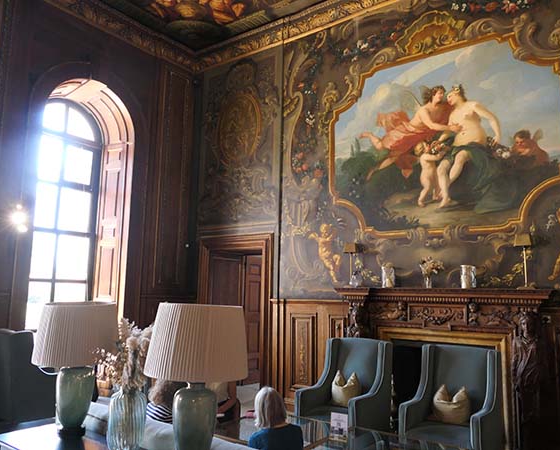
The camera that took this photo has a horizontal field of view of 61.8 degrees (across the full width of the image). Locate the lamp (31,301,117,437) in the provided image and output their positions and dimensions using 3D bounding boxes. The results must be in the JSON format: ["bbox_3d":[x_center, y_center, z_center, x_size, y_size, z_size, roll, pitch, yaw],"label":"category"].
[{"bbox_3d":[-1.171,0.823,2.703,0.460,0.740,0.460,-5,-10,36],"label":"lamp"}]

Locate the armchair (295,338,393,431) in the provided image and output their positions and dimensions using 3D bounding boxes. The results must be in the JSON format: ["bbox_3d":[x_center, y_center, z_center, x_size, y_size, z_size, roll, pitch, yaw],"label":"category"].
[{"bbox_3d":[0.644,1.751,4.633,0.620,1.115,0.851,-5,-10,36],"label":"armchair"}]

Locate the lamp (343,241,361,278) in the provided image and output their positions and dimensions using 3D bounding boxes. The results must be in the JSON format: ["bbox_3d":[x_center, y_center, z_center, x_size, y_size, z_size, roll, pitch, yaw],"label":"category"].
[{"bbox_3d":[0.885,0.501,5.840,0.170,0.540,0.170,-5,-10,36],"label":"lamp"}]

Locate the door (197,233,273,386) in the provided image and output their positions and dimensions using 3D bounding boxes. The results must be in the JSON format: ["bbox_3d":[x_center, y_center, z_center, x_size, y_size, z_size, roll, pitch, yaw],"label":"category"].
[{"bbox_3d":[-0.721,1.409,7.230,1.518,2.485,0.200,-5,-10,36],"label":"door"}]

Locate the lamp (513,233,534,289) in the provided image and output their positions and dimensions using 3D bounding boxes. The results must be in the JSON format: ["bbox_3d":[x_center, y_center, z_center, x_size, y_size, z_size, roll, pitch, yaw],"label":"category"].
[{"bbox_3d":[2.456,0.381,4.703,0.180,0.540,0.170,-5,-10,36],"label":"lamp"}]

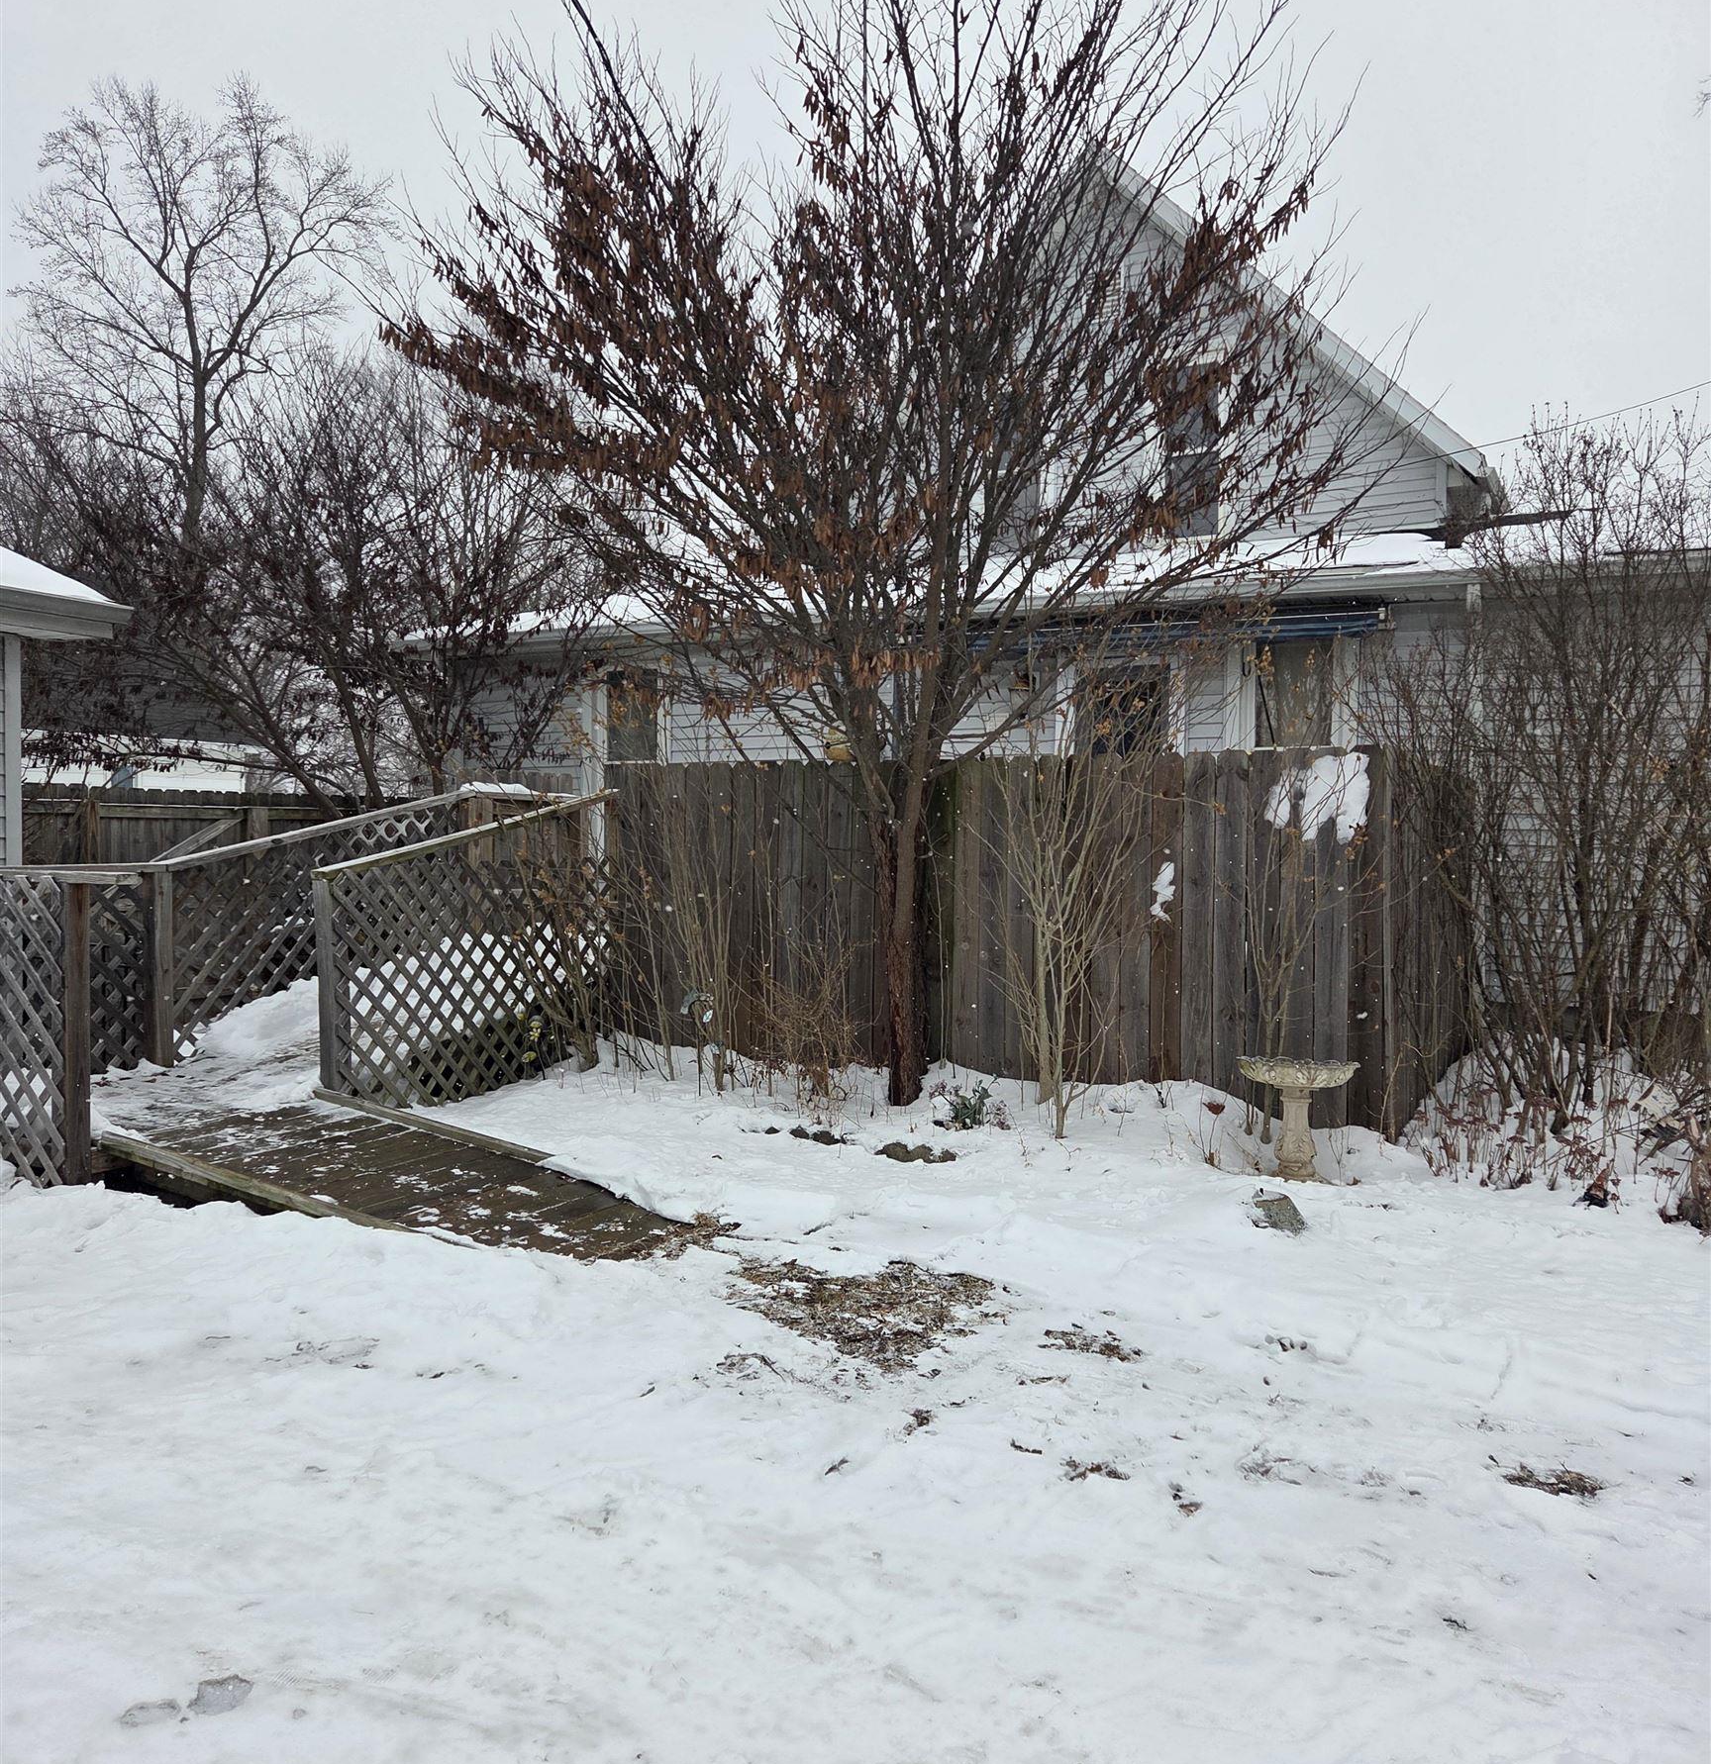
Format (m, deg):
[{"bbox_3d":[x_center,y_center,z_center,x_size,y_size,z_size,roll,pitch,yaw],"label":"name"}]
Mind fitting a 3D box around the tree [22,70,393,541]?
[{"bbox_3d":[-12.096,-7.295,27.713,7.000,15.200,6.800,1,3,26],"label":"tree"}]

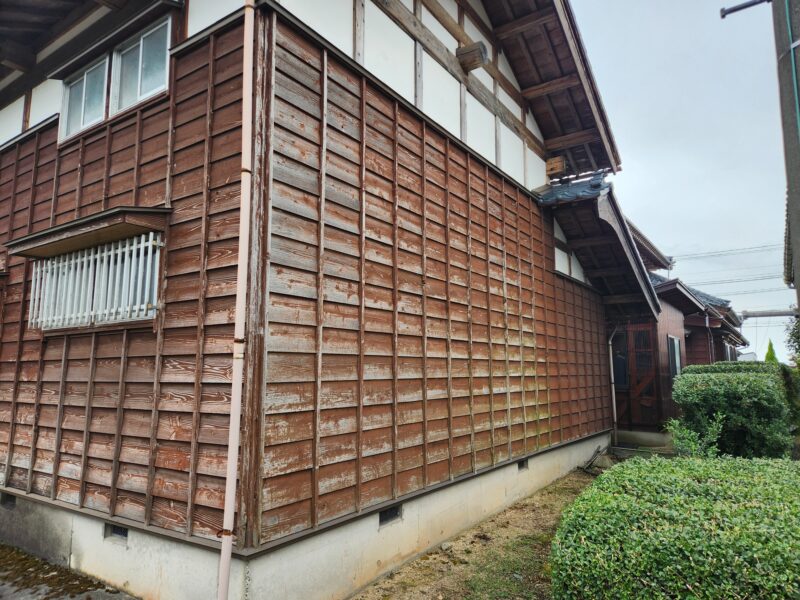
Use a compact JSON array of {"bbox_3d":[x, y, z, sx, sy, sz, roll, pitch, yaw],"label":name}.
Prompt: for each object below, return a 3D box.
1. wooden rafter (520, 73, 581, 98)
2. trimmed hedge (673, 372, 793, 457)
[{"bbox_3d":[2.029,-2.855,7.130,0.760,0.110,0.120,-5,-9,34],"label":"wooden rafter"},{"bbox_3d":[5.404,1.932,8.723,1.560,1.450,1.400,-5,-9,34],"label":"trimmed hedge"}]

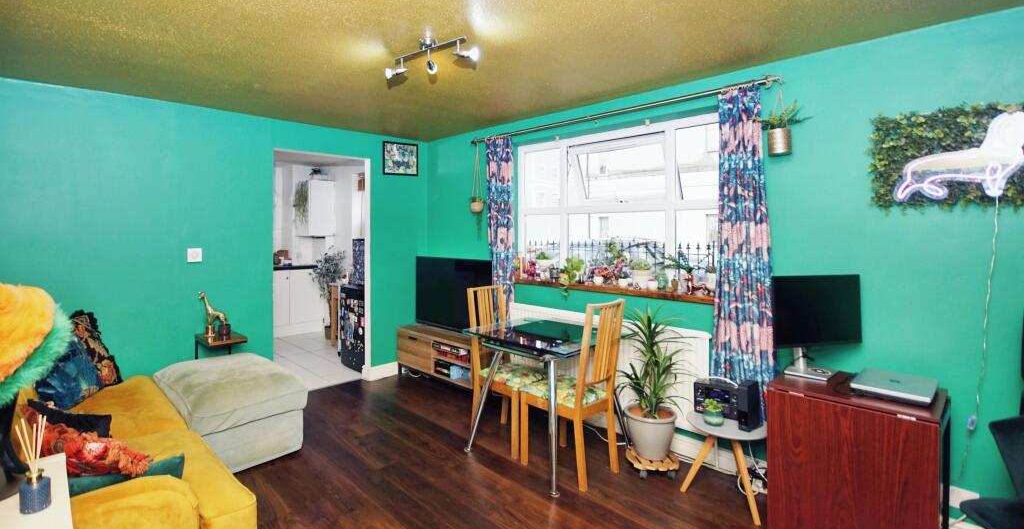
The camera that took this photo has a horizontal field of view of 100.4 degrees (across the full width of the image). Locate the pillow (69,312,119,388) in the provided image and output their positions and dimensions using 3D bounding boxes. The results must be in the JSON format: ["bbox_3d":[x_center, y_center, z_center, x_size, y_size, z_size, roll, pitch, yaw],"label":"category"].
[{"bbox_3d":[-2.660,0.551,2.650,0.150,0.440,0.430,-22,-2,12],"label":"pillow"}]

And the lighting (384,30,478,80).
[{"bbox_3d":[-0.391,-0.981,2.002,0.500,0.160,0.130,3,6,34],"label":"lighting"}]

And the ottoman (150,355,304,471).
[{"bbox_3d":[-1.957,0.991,2.966,0.950,0.460,0.640,2,4,44],"label":"ottoman"}]

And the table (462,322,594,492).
[{"bbox_3d":[0.221,0.829,2.795,0.880,0.760,0.700,4,7,43],"label":"table"}]

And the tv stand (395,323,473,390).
[{"bbox_3d":[-0.585,0.892,4.030,1.080,0.480,0.400,2,4,44],"label":"tv stand"}]

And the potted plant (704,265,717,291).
[{"bbox_3d":[1.206,0.085,2.586,0.085,0.158,0.085,4,7,43],"label":"potted plant"}]

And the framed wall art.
[{"bbox_3d":[-1.169,-1.104,4.475,0.410,0.340,0.030,-2,4,-43],"label":"framed wall art"}]

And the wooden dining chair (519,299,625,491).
[{"bbox_3d":[0.359,0.720,2.551,0.400,1.020,0.500,-5,7,-44],"label":"wooden dining chair"}]

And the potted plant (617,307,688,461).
[{"bbox_3d":[0.870,0.715,2.600,0.440,0.900,0.440,2,4,44],"label":"potted plant"}]

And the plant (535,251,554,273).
[{"bbox_3d":[0.271,-0.002,3.554,0.167,0.205,0.167,0,5,0],"label":"plant"}]

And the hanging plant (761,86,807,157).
[{"bbox_3d":[1.371,-0.730,2.182,0.169,0.362,0.169,4,7,43],"label":"hanging plant"}]

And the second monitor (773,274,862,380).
[{"bbox_3d":[1.500,0.298,2.110,0.510,0.480,0.180,0,3,-9],"label":"second monitor"}]

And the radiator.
[{"bbox_3d":[0.584,0.654,3.030,1.585,0.610,0.110,4,7,43],"label":"radiator"}]

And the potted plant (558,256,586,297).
[{"bbox_3d":[0.451,0.101,3.287,0.185,0.310,0.185,0,5,0],"label":"potted plant"}]

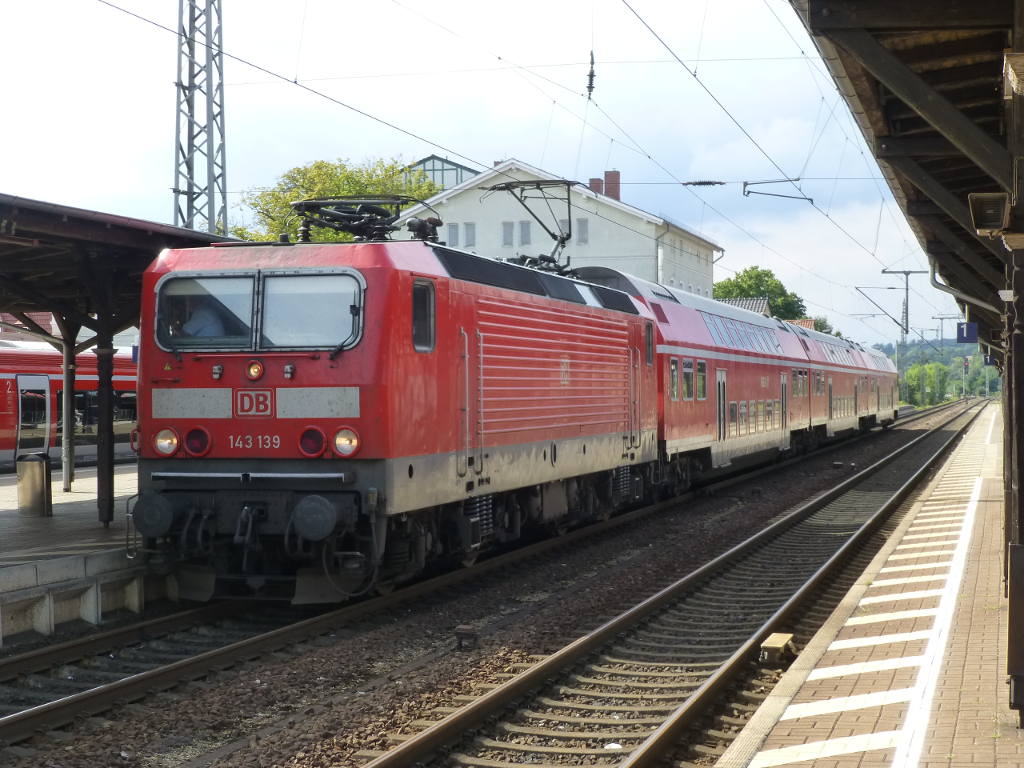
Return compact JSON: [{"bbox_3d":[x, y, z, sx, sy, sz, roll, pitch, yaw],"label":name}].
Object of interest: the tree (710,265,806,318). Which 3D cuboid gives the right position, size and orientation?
[{"bbox_3d":[20.636,-3.686,155.019,8.800,12.490,8.800,0,0,15],"label":"tree"}]

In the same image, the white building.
[{"bbox_3d":[2.749,-5.269,113.237,17.200,15.100,21.000,0,0,15],"label":"white building"}]

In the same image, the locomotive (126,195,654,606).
[{"bbox_3d":[-0.672,0.103,26.656,3.020,4.600,16.640,0,0,15],"label":"locomotive"}]

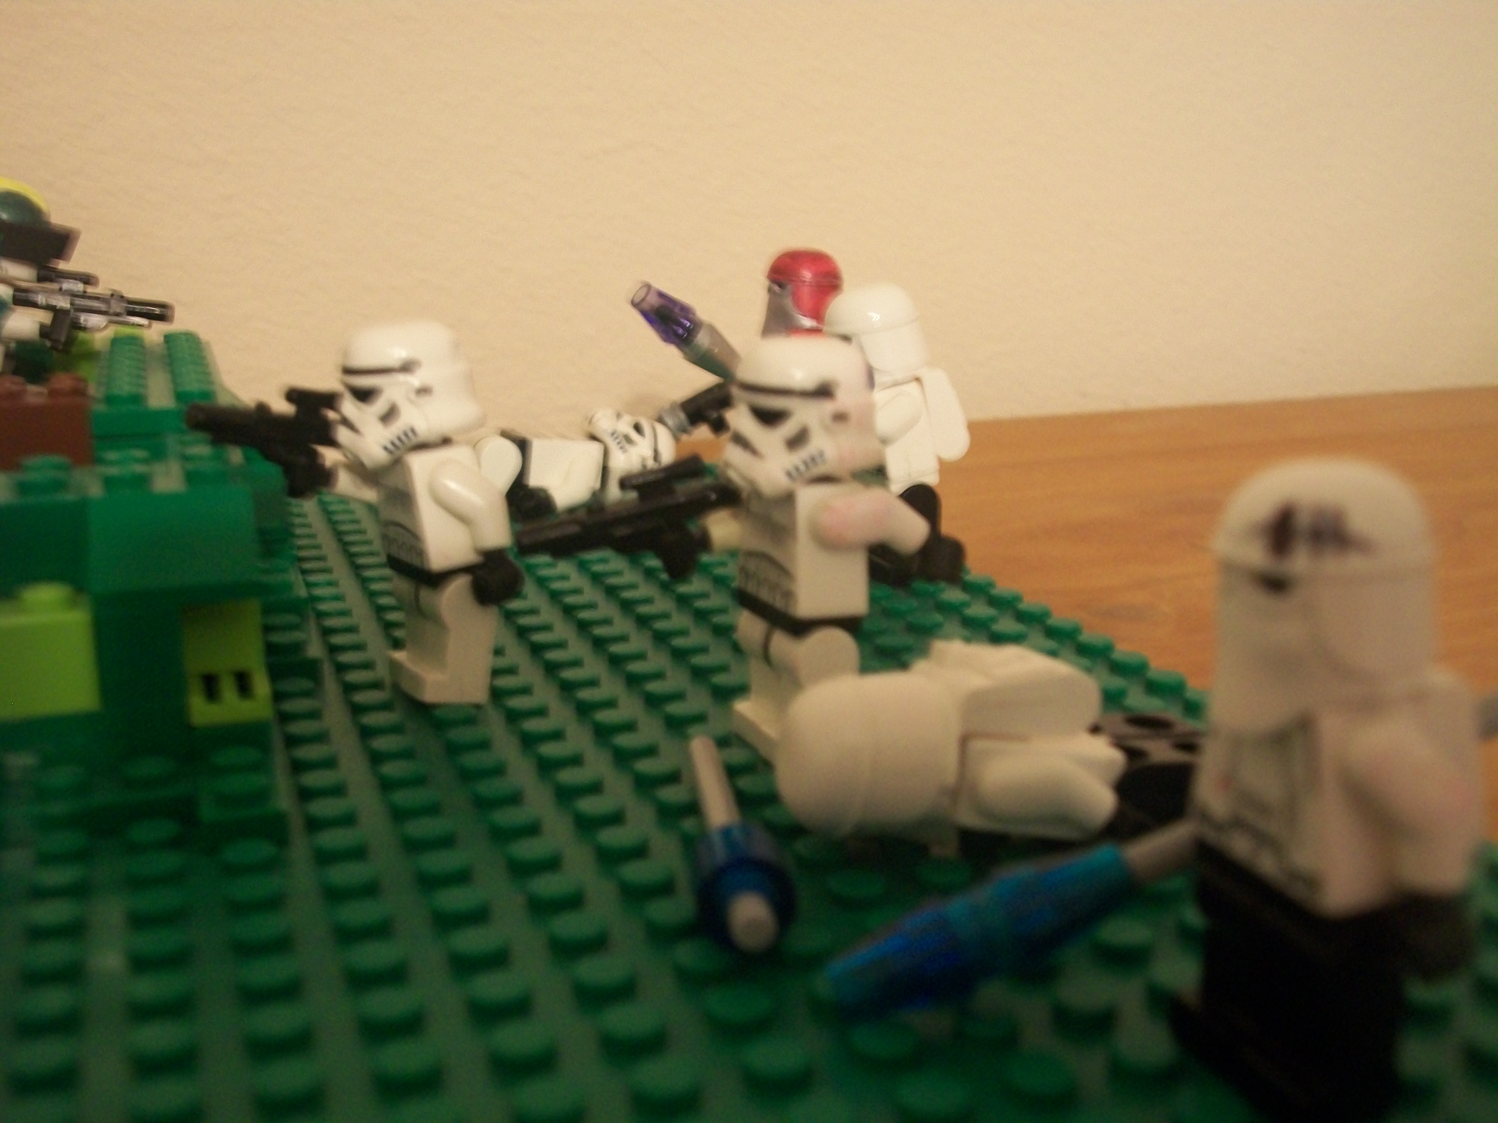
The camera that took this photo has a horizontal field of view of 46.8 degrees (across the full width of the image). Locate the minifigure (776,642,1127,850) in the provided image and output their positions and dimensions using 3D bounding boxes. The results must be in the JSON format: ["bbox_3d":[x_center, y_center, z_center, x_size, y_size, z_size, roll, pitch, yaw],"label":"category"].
[{"bbox_3d":[0.024,0.017,0.146,0.043,0.016,0.023,5,7,-8],"label":"minifigure"}]

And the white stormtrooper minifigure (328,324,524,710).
[{"bbox_3d":[-0.038,-0.005,0.196,0.020,0.043,0.023,-7,15,-24],"label":"white stormtrooper minifigure"}]

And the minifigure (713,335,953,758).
[{"bbox_3d":[0.005,-0.001,0.178,0.021,0.043,0.023,-6,15,-22],"label":"minifigure"}]

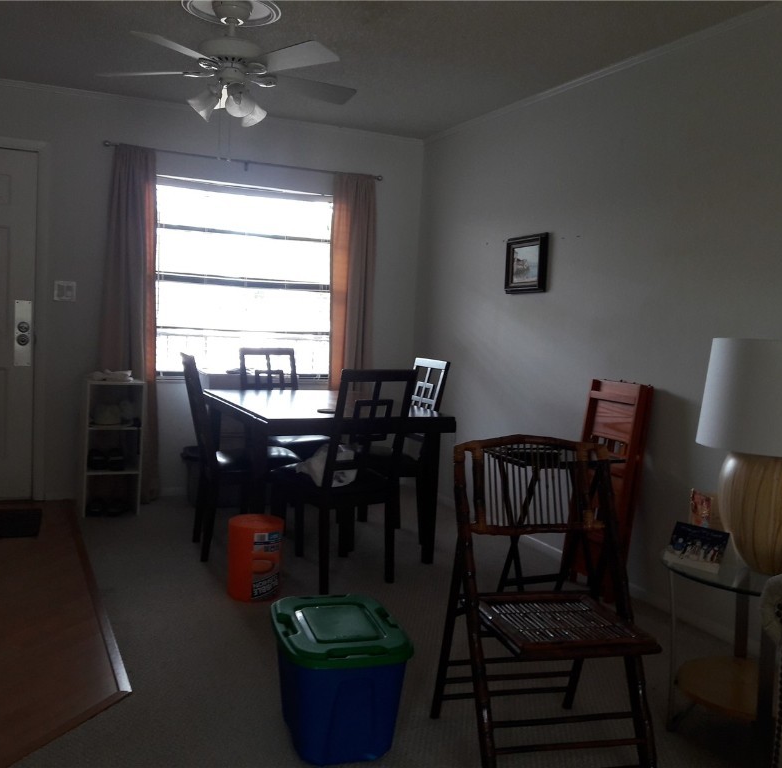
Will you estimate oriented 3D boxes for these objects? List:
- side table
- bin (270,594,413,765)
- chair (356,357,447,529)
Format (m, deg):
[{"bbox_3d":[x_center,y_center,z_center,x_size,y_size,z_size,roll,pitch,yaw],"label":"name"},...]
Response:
[{"bbox_3d":[1.083,0.813,2.505,0.505,0.495,0.505,1,5,-24],"label":"side table"},{"bbox_3d":[-0.157,0.847,2.412,0.355,0.322,0.475,1,5,-16],"label":"bin"},{"bbox_3d":[-0.050,0.354,4.423,0.580,0.970,0.460,1,5,-24],"label":"chair"}]

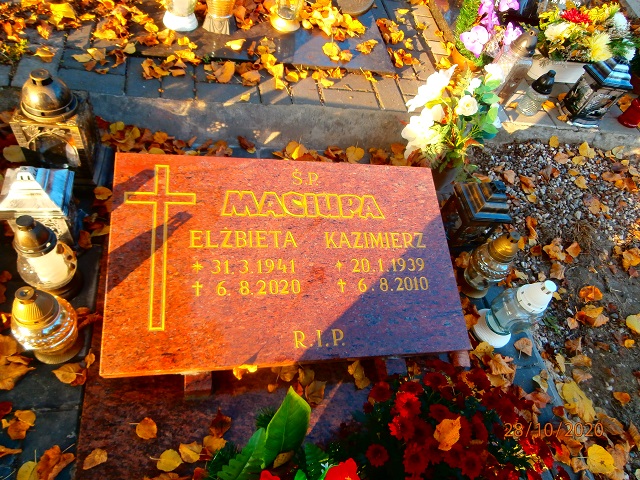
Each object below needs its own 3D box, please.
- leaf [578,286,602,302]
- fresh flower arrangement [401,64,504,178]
[{"bbox_3d":[0.827,0.165,1.356,0.083,0.016,0.052,-4,55,-20],"label":"leaf"},{"bbox_3d":[0.384,-0.337,1.294,0.240,0.300,0.210,-1,55,-15],"label":"fresh flower arrangement"}]

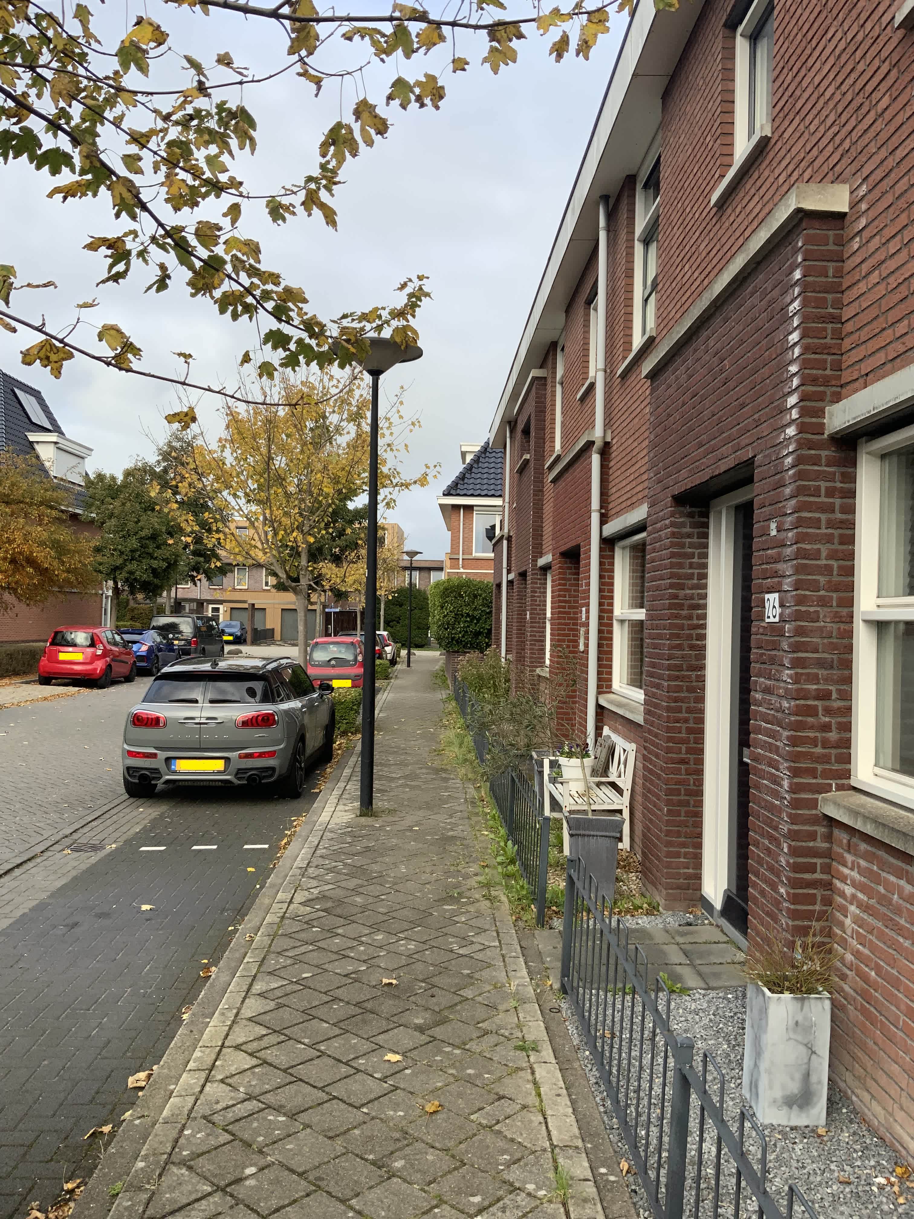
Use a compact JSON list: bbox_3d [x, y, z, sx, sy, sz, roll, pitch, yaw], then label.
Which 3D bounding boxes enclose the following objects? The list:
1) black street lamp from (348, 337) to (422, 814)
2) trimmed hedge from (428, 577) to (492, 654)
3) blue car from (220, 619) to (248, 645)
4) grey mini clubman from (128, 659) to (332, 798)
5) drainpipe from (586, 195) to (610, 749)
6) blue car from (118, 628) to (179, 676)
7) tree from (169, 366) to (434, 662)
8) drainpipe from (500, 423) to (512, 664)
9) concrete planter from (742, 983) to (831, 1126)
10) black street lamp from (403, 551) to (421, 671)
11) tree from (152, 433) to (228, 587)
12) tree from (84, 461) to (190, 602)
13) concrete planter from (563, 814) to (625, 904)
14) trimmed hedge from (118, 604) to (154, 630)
[{"bbox_3d":[-0.775,-0.273,9.293,0.860,4.250,0.860,1,0,-2],"label":"black street lamp"},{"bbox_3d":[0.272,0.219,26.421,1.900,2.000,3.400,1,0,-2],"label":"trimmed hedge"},{"bbox_3d":[-15.129,1.501,68.987,1.800,1.450,4.200,1,0,-6],"label":"blue car"},{"bbox_3d":[-2.537,1.244,11.977,1.830,1.430,4.250,1,0,-1],"label":"grey mini clubman"},{"bbox_3d":[1.266,-0.943,9.192,0.110,5.530,0.110,1,0,-2],"label":"drainpipe"},{"bbox_3d":[-10.496,1.374,33.890,1.800,1.430,4.450,1,0,-1],"label":"blue car"},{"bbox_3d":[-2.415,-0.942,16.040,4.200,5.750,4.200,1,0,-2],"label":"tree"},{"bbox_3d":[0.956,-0.846,20.111,0.109,5.594,0.089,1,0,-2],"label":"drainpipe"},{"bbox_3d":[1.188,1.589,3.710,0.223,0.455,0.223,1,0,-2],"label":"concrete planter"},{"bbox_3d":[-1.680,-0.073,36.567,0.840,4.250,0.840,1,0,-2],"label":"black street lamp"},{"bbox_3d":[-12.094,-2.754,43.996,4.600,9.800,4.600,1,0,-2],"label":"tree"},{"bbox_3d":[-10.337,-1.368,32.203,3.600,6.650,3.600,1,0,-2],"label":"tree"},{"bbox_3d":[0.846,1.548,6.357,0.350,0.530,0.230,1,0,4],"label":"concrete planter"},{"bbox_3d":[-14.750,0.952,48.000,2.700,2.350,1.200,1,0,-2],"label":"trimmed hedge"}]

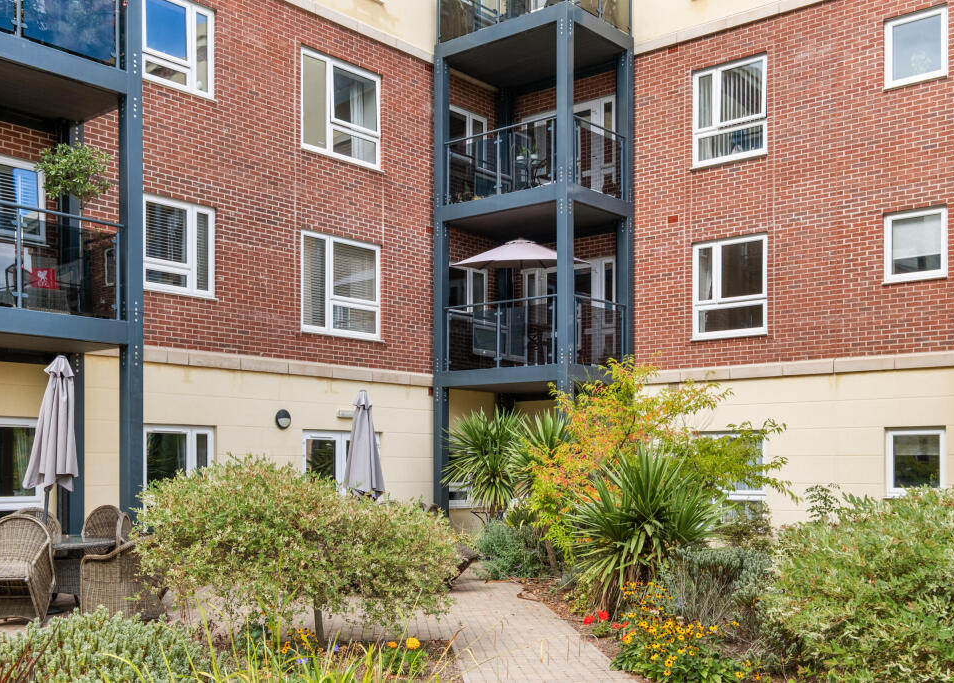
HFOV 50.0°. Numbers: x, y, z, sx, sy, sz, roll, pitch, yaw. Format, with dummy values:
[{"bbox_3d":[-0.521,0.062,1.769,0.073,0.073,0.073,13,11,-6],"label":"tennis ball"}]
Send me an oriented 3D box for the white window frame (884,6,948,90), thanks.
[{"bbox_3d":[6.400,-4.270,14.950,0.890,1.030,0.100,-3,-5,39],"label":"white window frame"}]

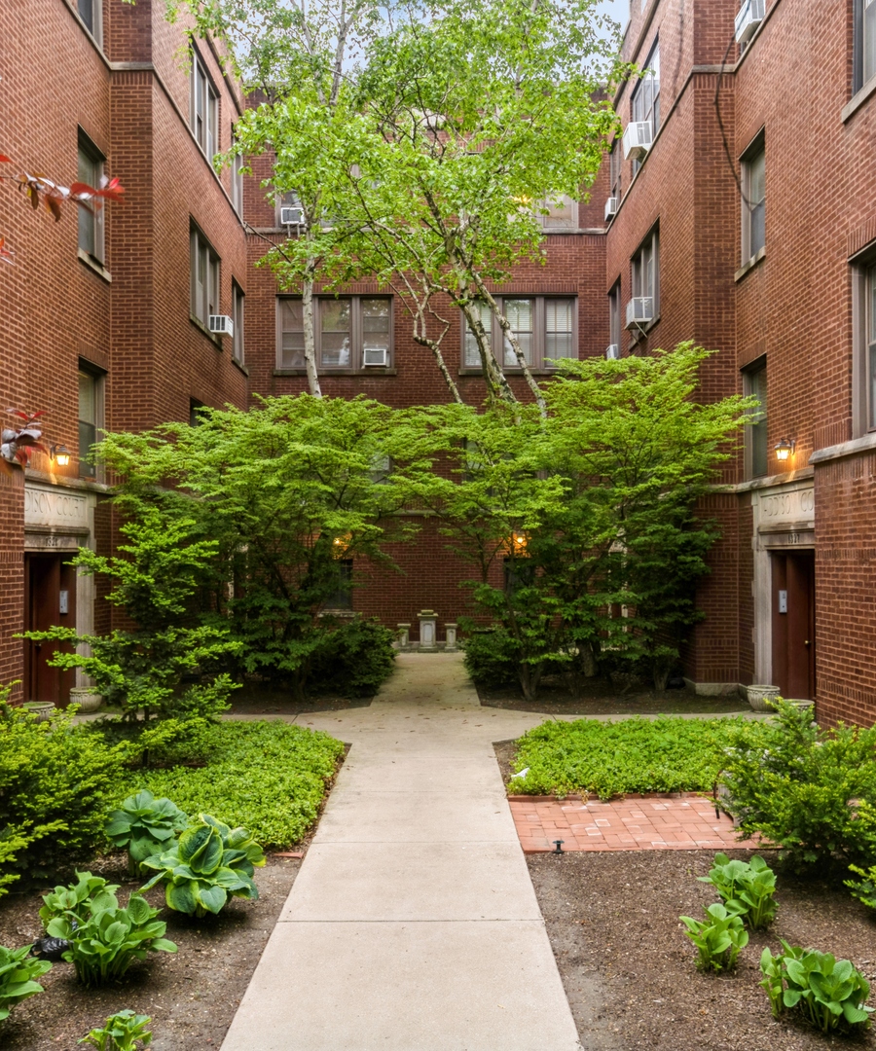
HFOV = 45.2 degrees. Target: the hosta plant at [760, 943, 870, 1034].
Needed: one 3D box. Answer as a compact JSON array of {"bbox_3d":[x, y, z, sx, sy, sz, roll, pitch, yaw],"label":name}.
[{"bbox_3d":[1.673,2.026,4.650,0.500,0.346,0.440,0,-2,0],"label":"hosta plant"}]

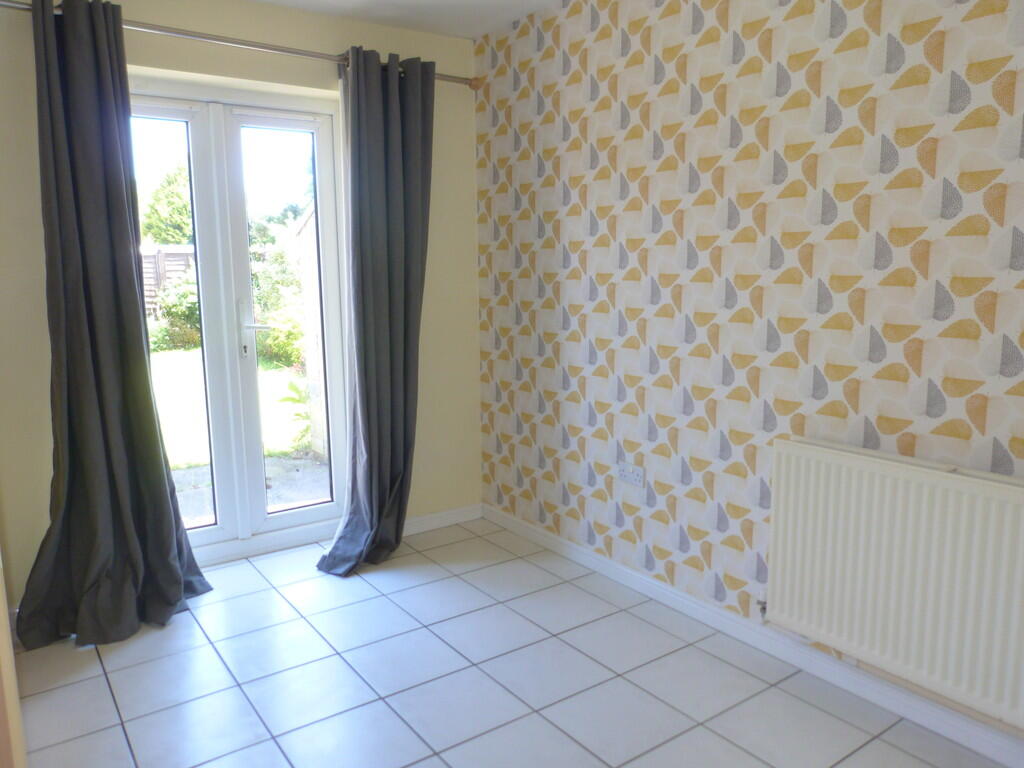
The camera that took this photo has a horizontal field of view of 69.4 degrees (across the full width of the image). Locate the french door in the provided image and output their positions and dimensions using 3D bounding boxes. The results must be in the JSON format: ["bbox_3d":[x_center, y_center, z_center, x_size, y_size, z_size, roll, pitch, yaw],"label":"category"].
[{"bbox_3d":[-1.252,-0.242,3.248,1.040,1.910,0.070,-6,10,-35],"label":"french door"}]

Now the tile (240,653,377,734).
[{"bbox_3d":[-0.628,0.961,2.300,0.332,0.010,0.332,-6,10,-35],"label":"tile"}]

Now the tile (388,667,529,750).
[{"bbox_3d":[-0.163,0.975,2.237,0.334,0.012,0.334,-6,10,-35],"label":"tile"}]

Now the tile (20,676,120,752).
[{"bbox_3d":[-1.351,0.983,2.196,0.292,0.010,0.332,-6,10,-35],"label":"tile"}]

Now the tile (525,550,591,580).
[{"bbox_3d":[0.192,0.810,3.289,0.151,0.010,0.332,-6,10,-35],"label":"tile"}]

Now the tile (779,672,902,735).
[{"bbox_3d":[0.983,0.964,2.227,0.166,0.012,0.334,-6,10,-35],"label":"tile"}]

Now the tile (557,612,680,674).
[{"bbox_3d":[0.380,0.900,2.588,0.329,0.010,0.329,-6,10,-35],"label":"tile"}]

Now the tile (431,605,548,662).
[{"bbox_3d":[-0.083,0.893,2.665,0.329,0.010,0.329,-6,10,-35],"label":"tile"}]

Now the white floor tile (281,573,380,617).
[{"bbox_3d":[-0.751,0.864,3.052,0.334,0.012,0.334,-6,10,-35],"label":"white floor tile"}]

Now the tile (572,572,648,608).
[{"bbox_3d":[0.395,0.853,3.042,0.166,0.012,0.334,-6,10,-35],"label":"tile"}]

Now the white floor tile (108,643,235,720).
[{"bbox_3d":[-1.103,0.962,2.393,0.334,0.012,0.334,-6,10,-35],"label":"white floor tile"}]

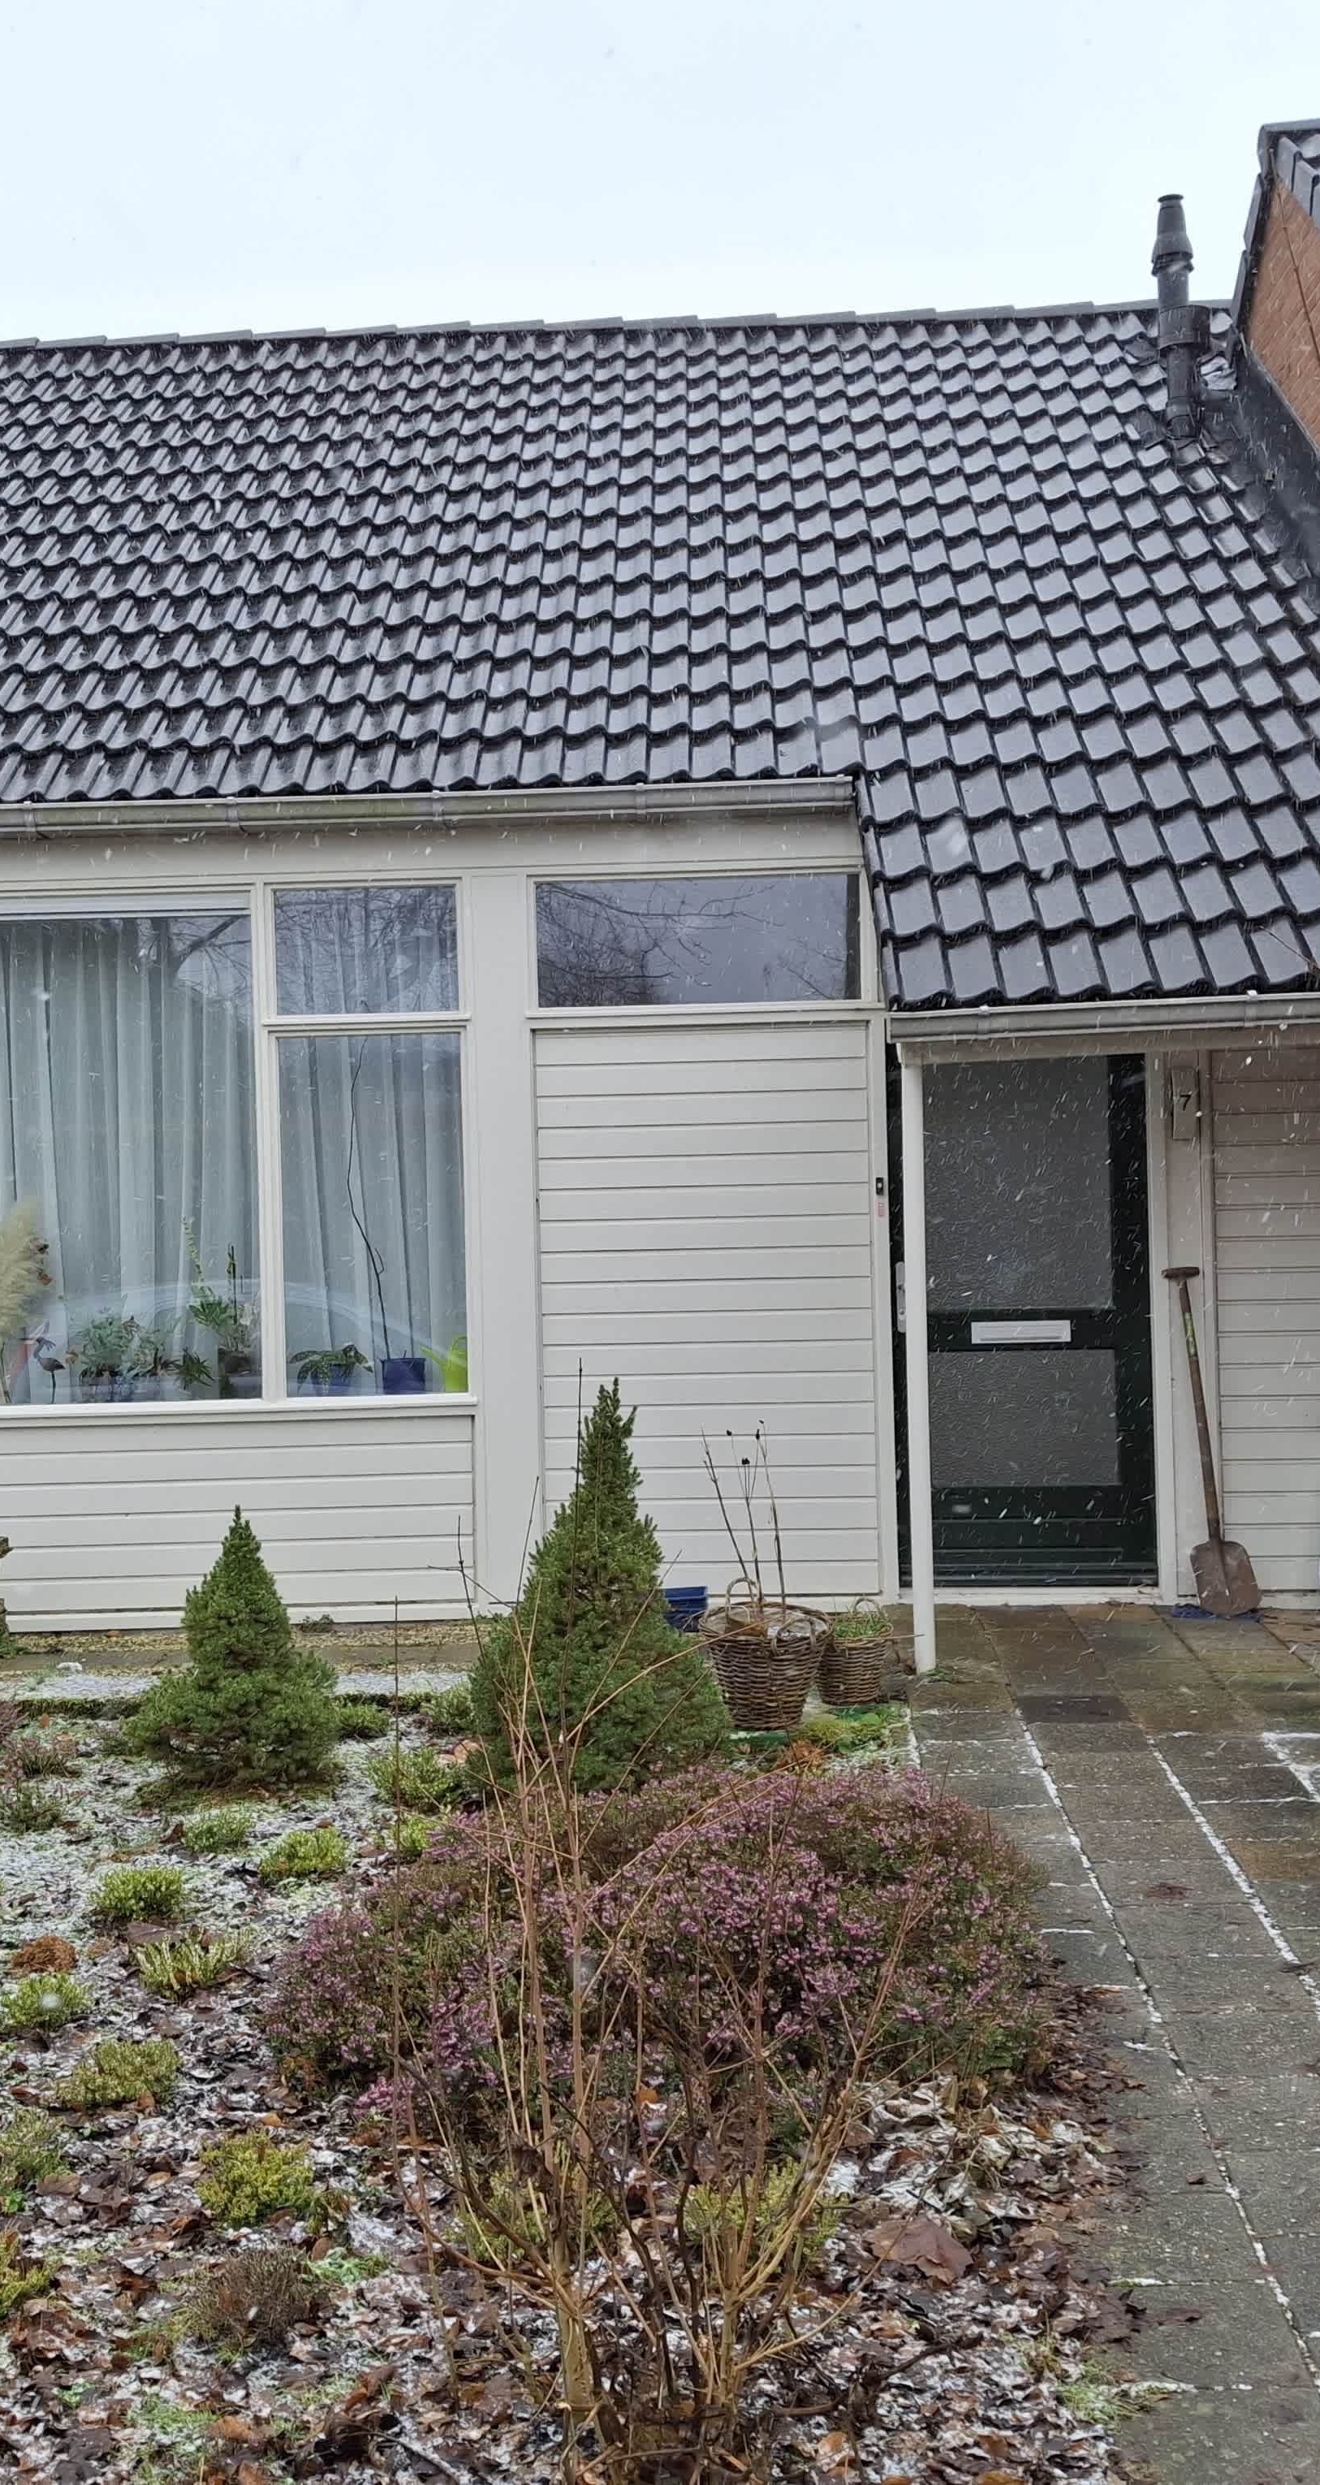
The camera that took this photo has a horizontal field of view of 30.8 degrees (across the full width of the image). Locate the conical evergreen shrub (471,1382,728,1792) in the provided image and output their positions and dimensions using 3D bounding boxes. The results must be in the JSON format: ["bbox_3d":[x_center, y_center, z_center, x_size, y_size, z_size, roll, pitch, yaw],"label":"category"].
[{"bbox_3d":[-0.176,0.893,6.484,0.701,1.037,0.701,-1,1,3],"label":"conical evergreen shrub"}]

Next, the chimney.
[{"bbox_3d":[2.278,-4.077,10.527,0.190,1.054,0.190,-1,1,3],"label":"chimney"}]

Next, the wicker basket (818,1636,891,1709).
[{"bbox_3d":[0.588,1.241,7.101,0.230,0.220,0.230,-1,1,3],"label":"wicker basket"}]

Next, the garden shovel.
[{"bbox_3d":[1.822,0.662,8.012,0.230,1.173,0.120,-6,-8,3],"label":"garden shovel"}]

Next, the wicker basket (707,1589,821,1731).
[{"bbox_3d":[0.308,1.203,6.885,0.350,0.340,0.350,-1,1,3],"label":"wicker basket"}]

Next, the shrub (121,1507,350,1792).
[{"bbox_3d":[-1.172,1.084,6.540,0.599,0.705,0.599,-1,1,3],"label":"shrub"}]

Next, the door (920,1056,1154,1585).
[{"bbox_3d":[1.248,0.176,8.250,0.878,2.000,0.060,-1,1,3],"label":"door"}]

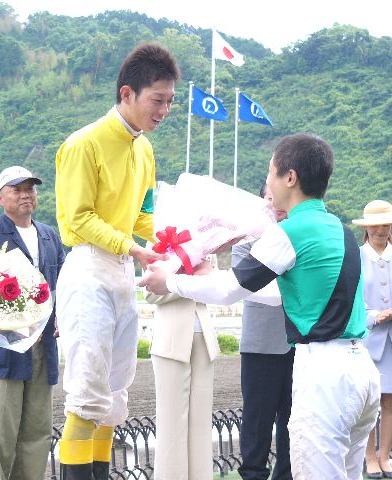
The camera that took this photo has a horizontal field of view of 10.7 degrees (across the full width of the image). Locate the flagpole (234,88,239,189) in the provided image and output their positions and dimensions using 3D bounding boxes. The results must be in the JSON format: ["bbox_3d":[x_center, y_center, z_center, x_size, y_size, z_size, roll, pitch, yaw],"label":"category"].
[{"bbox_3d":[1.760,-1.796,95.000,0.100,10.300,0.100,1,-1,0],"label":"flagpole"}]

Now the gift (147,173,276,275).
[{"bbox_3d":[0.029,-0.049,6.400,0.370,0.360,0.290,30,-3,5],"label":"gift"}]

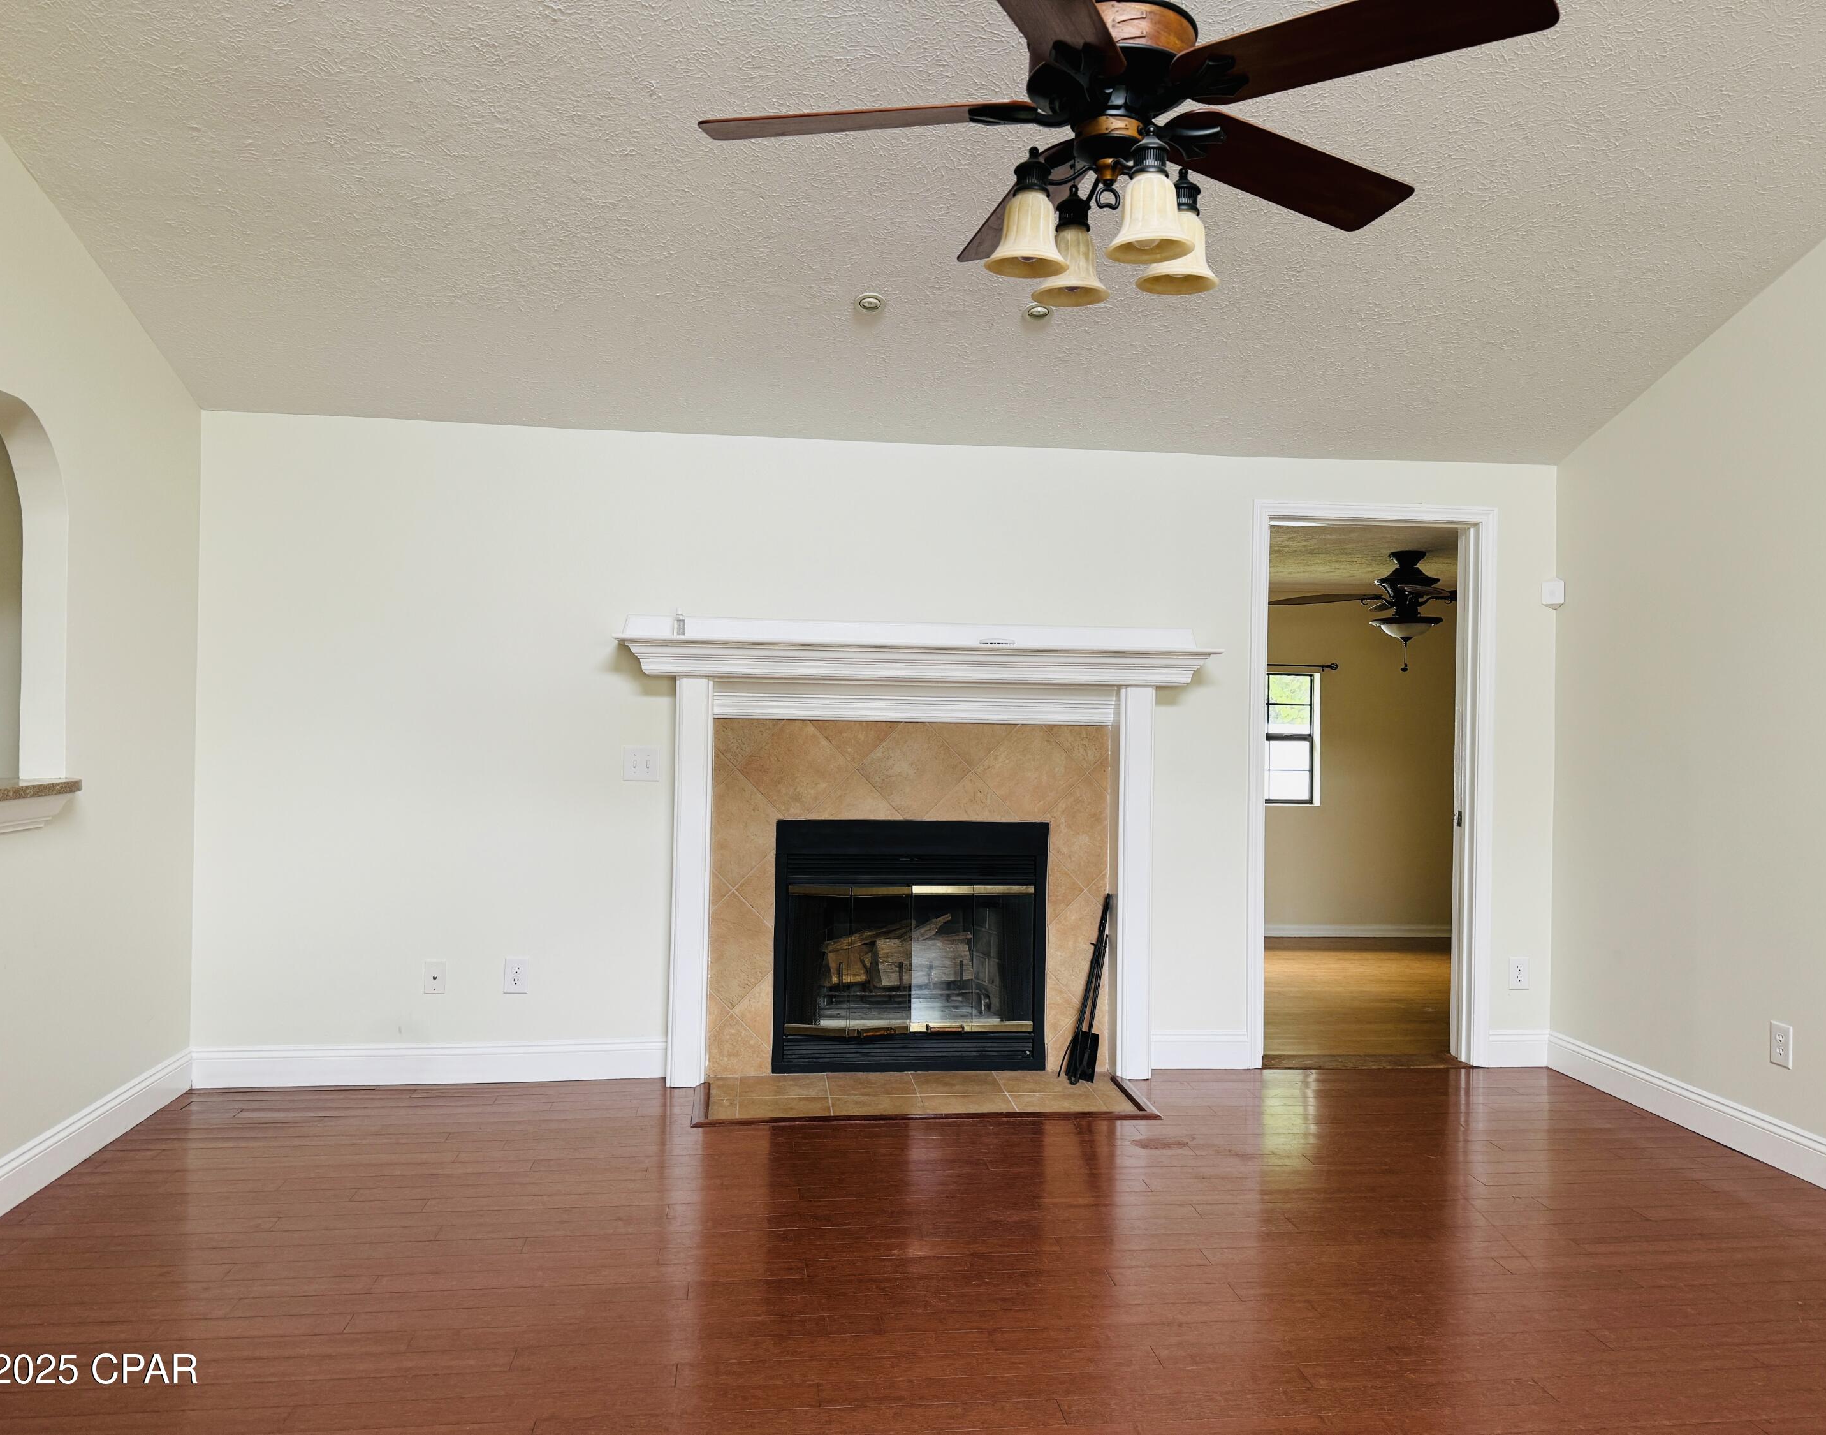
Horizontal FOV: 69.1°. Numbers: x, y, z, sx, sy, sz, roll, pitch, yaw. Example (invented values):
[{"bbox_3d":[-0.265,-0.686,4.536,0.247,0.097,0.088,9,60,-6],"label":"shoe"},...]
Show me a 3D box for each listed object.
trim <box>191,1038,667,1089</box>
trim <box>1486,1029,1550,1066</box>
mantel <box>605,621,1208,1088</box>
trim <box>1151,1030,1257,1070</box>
[{"bbox_3d":[-1.661,1.208,4.620,1.604,0.132,0.020,1,0,-7],"label":"trim"},{"bbox_3d":[2.326,1.270,5.099,0.251,0.132,0.020,1,0,-7],"label":"trim"},{"bbox_3d":[0.020,0.477,4.676,2.100,1.643,0.300,1,0,-7],"label":"mantel"},{"bbox_3d":[1.066,1.250,4.948,0.410,0.132,0.020,1,0,-7],"label":"trim"}]

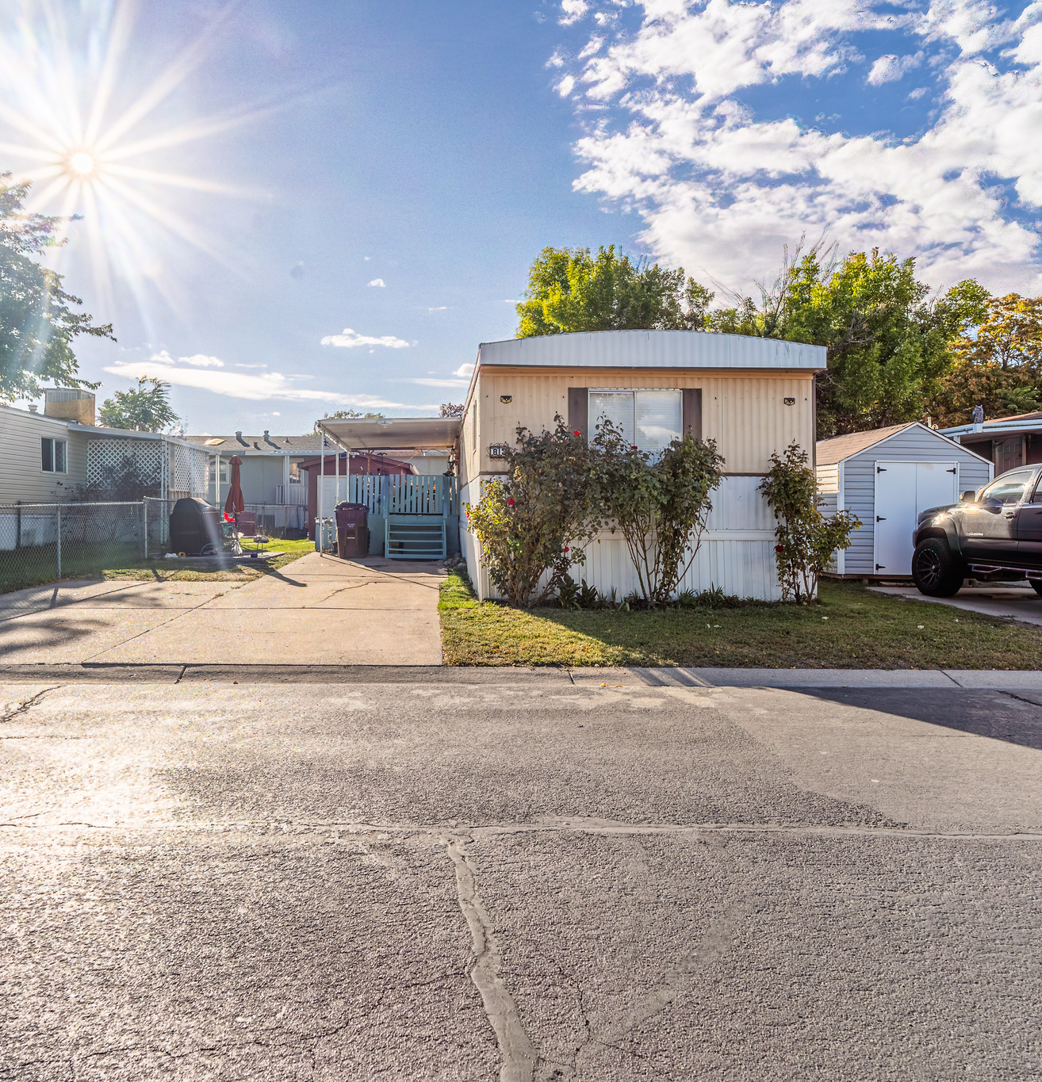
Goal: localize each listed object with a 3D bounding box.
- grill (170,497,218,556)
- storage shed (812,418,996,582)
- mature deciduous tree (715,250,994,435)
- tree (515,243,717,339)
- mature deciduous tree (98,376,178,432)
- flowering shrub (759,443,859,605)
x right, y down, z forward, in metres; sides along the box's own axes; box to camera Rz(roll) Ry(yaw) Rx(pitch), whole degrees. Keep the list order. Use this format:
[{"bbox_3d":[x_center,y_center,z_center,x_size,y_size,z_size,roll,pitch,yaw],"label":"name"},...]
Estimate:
[{"bbox_3d":[-6.816,-0.320,14.226,0.630,1.150,1.200,-1,2,-6],"label":"grill"},{"bbox_3d":[6.509,-0.704,12.582,2.580,2.600,2.480,-1,2,-6],"label":"storage shed"},{"bbox_3d":[10.973,-4.785,22.680,8.400,10.020,8.200,-1,2,-6],"label":"mature deciduous tree"},{"bbox_3d":[3.612,-5.666,26.205,8.200,11.400,8.000,-1,2,-6],"label":"tree"},{"bbox_3d":[-15.248,-3.244,27.120,3.500,6.680,3.400,-1,2,-6],"label":"mature deciduous tree"},{"bbox_3d":[3.634,-0.231,8.500,1.170,1.980,1.050,-1,2,-6],"label":"flowering shrub"}]

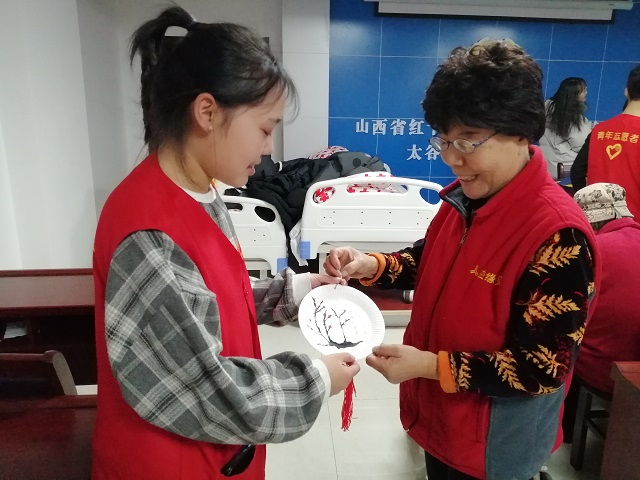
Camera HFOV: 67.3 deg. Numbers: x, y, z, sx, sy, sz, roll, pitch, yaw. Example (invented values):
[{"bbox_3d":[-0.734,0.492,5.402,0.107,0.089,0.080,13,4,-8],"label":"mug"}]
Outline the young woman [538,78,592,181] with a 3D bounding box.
[{"bbox_3d":[2.133,-0.577,4.217,0.420,1.640,0.480,-1,14,-8],"label":"young woman"}]

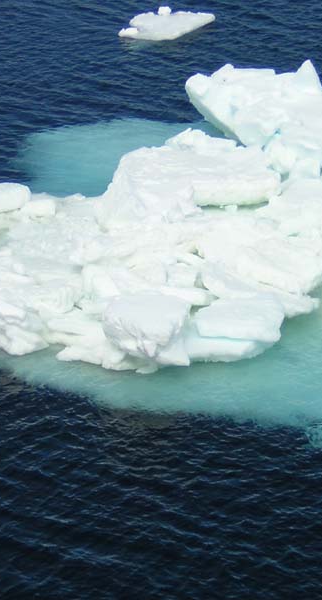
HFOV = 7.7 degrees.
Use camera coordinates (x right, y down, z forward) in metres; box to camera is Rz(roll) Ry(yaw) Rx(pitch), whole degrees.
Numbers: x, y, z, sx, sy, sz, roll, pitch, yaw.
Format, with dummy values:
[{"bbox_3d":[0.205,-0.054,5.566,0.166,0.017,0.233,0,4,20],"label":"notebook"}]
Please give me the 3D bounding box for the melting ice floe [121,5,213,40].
[{"bbox_3d":[0.130,-5.763,50.483,2.100,0.400,1.250,-17,31,-31],"label":"melting ice floe"}]

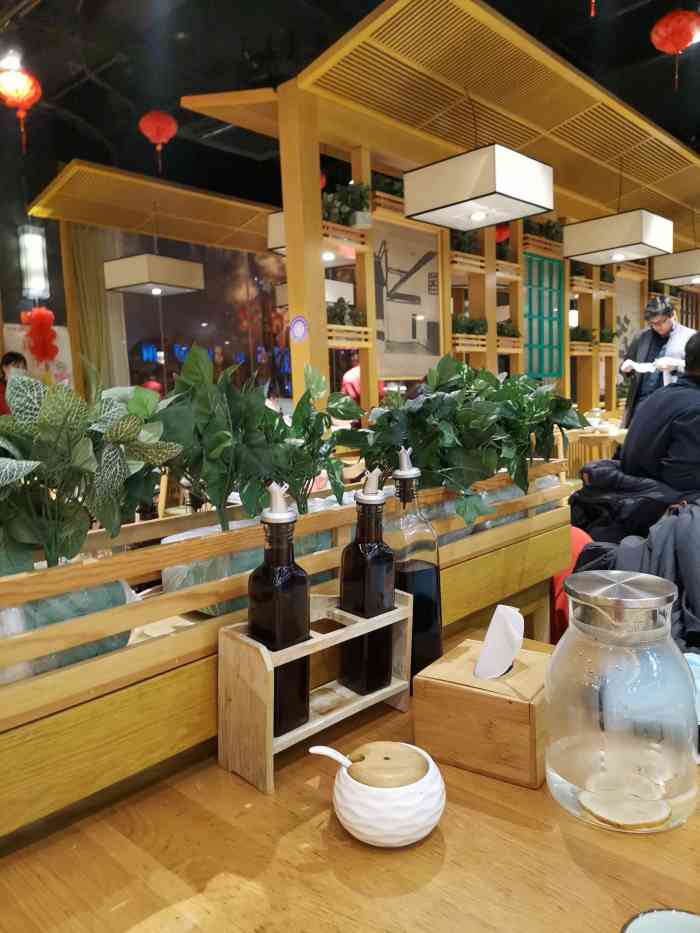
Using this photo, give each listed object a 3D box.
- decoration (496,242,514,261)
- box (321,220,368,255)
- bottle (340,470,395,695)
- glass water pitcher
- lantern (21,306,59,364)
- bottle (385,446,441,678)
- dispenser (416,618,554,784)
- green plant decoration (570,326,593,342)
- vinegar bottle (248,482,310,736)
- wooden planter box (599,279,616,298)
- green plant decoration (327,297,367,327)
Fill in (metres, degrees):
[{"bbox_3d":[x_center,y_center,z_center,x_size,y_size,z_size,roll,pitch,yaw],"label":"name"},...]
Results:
[{"bbox_3d":[1.331,-1.920,6.337,0.180,0.185,0.330,4,9,43],"label":"decoration"},{"bbox_3d":[-0.097,-1.565,4.833,0.180,0.166,0.410,4,9,43],"label":"box"},{"bbox_3d":[0.022,0.130,0.810,0.049,0.253,0.049,6,10,43],"label":"bottle"},{"bbox_3d":[0.252,0.214,0.650,0.143,0.214,0.143,1,6,27],"label":"glass water pitcher"},{"bbox_3d":[-2.392,-1.009,5.400,0.270,0.430,0.270,-2,6,0],"label":"lantern"},{"bbox_3d":[0.079,0.136,0.942,0.066,0.326,0.066,-6,7,-36],"label":"bottle"},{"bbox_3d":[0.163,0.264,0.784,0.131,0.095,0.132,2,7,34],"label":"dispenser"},{"bbox_3d":[1.718,-0.965,5.200,0.150,0.150,0.290,3,8,44],"label":"green plant decoration"},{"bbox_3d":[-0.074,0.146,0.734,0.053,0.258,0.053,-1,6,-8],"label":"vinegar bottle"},{"bbox_3d":[2.821,-2.015,7.925,0.180,0.160,0.400,4,9,43],"label":"wooden planter box"},{"bbox_3d":[-0.077,-1.053,4.889,0.180,0.230,0.390,4,9,43],"label":"green plant decoration"}]

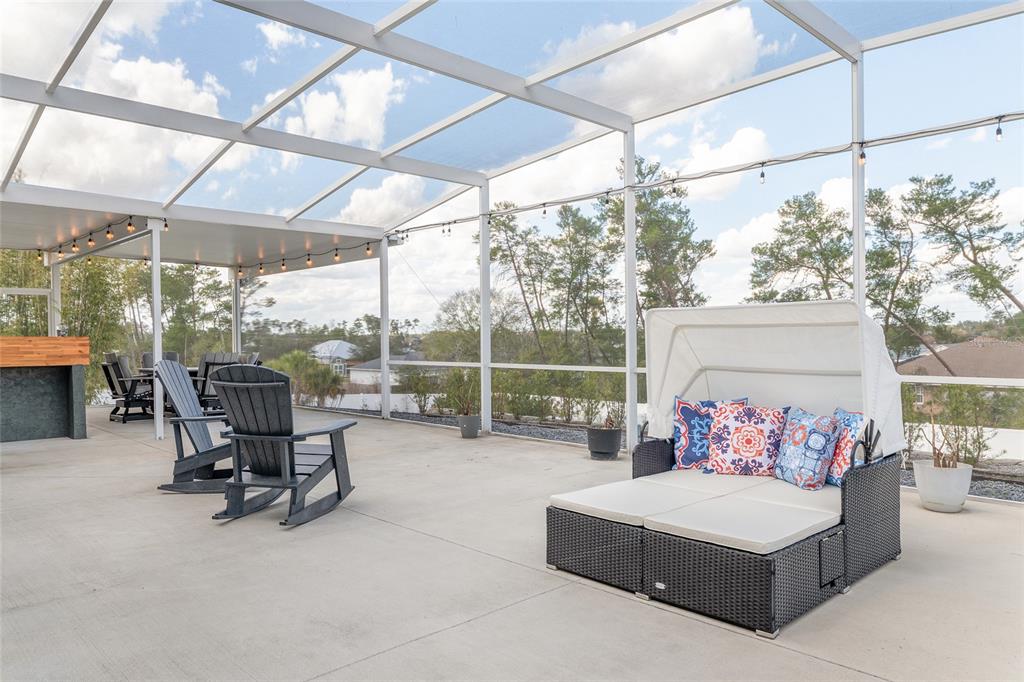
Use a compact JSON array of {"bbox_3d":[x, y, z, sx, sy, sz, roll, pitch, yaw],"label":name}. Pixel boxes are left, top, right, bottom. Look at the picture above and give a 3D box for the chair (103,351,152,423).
[{"bbox_3d":[-5.767,0.697,10.920,0.720,1.040,0.768,0,0,44],"label":"chair"}]

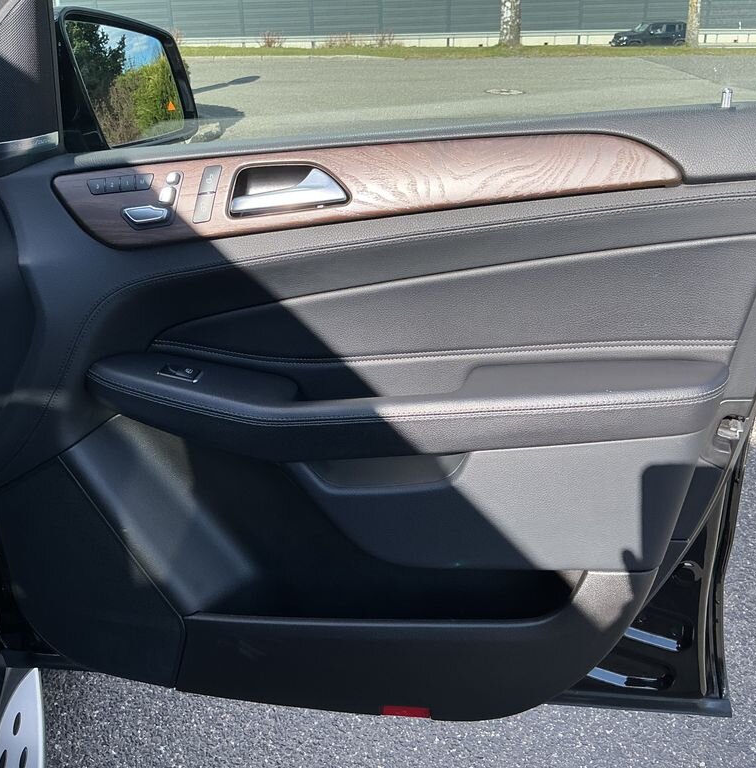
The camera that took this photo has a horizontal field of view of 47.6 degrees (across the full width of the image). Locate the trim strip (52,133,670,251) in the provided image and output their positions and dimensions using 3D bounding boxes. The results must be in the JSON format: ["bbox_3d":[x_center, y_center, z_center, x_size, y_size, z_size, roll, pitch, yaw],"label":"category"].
[{"bbox_3d":[-0.021,-0.213,0.917,0.668,0.090,0.030,-4,15,6],"label":"trim strip"}]

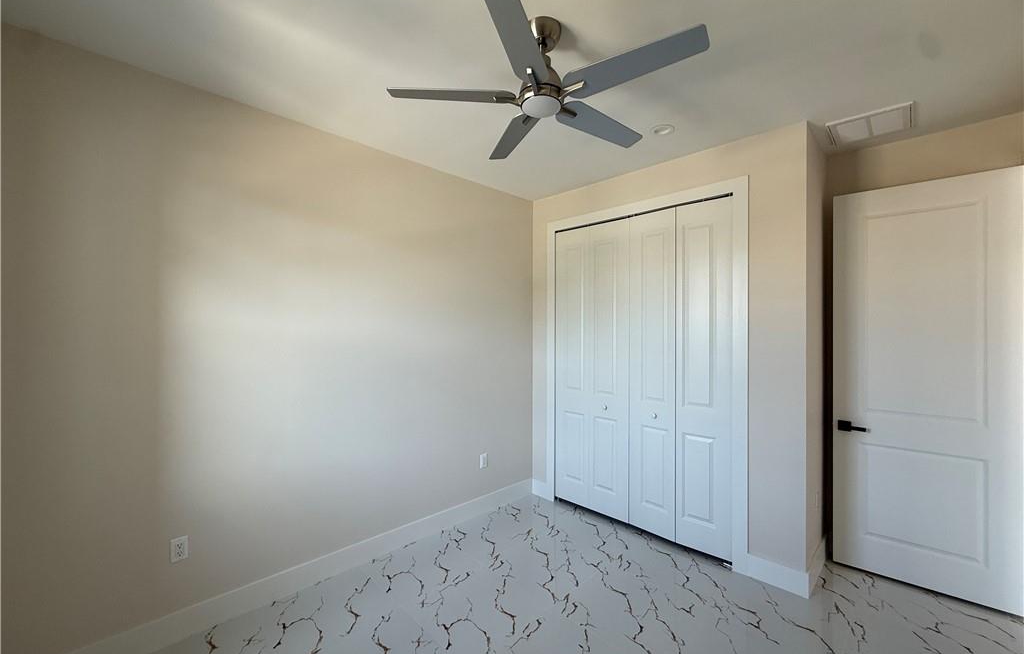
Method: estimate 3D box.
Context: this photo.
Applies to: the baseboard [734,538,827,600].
[{"bbox_3d":[1.814,1.526,2.789,0.412,0.142,0.593,0,0,45],"label":"baseboard"}]

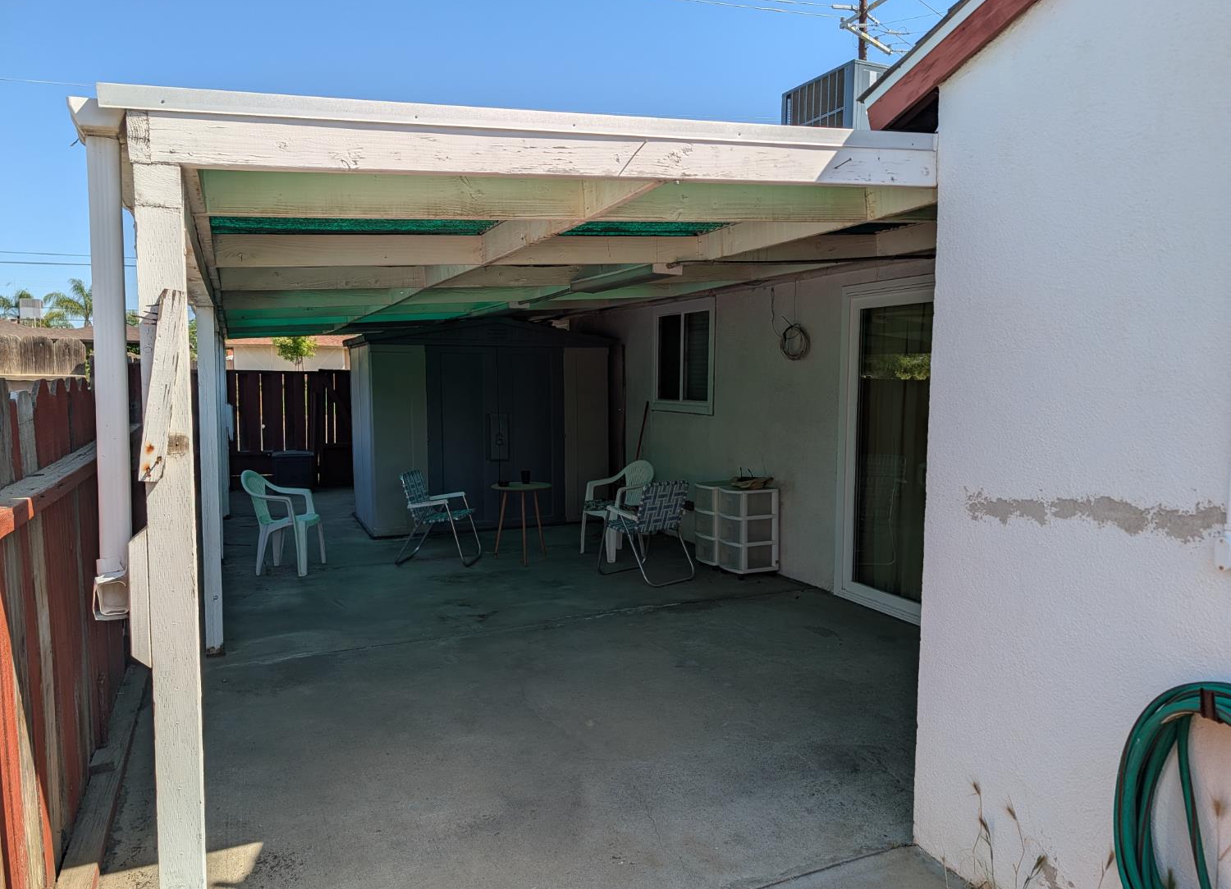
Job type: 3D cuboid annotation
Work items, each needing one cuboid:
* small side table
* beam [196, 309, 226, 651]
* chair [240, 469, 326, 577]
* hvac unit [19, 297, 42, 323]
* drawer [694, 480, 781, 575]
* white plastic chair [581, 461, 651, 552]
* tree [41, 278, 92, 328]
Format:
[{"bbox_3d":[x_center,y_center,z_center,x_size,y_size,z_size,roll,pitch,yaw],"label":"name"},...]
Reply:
[{"bbox_3d":[-0.765,0.648,7.034,0.489,0.622,0.489,0,4,0],"label":"small side table"},{"bbox_3d":[-2.237,0.209,4.719,0.089,1.914,0.089,-2,5,-24],"label":"beam"},{"bbox_3d":[-2.625,0.598,6.782,0.540,0.800,0.540,0,4,0],"label":"chair"},{"bbox_3d":[-24.612,-5.690,36.000,0.760,0.850,0.760,-2,5,-24],"label":"hvac unit"},{"bbox_3d":[0.910,0.648,6.602,0.363,0.644,0.640,-2,5,-29],"label":"drawer"},{"bbox_3d":[0.027,0.540,7.236,0.540,0.790,0.540,-2,5,-32],"label":"white plastic chair"},{"bbox_3d":[-28.570,-5.565,46.255,4.800,6.705,4.800,-2,5,-24],"label":"tree"}]

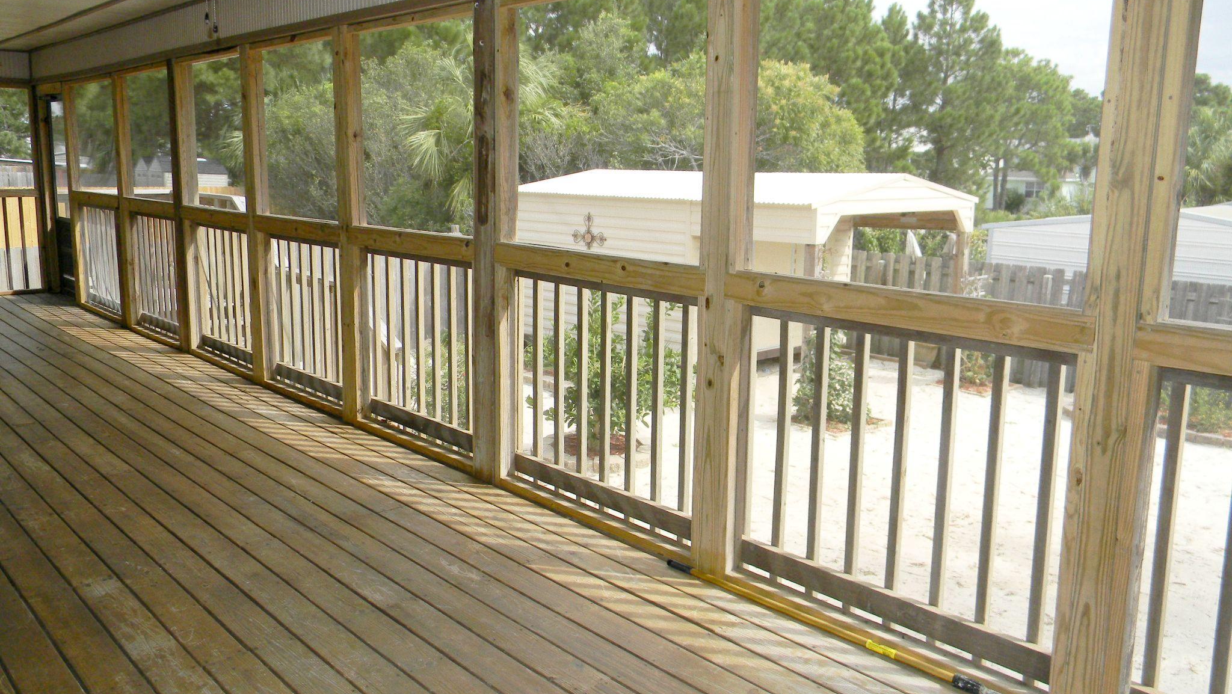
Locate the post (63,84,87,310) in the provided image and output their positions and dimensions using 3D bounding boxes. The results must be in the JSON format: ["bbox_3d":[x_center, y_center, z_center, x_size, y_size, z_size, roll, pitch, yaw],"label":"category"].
[{"bbox_3d":[-5.090,-1.410,9.375,0.110,2.090,0.120,-8,13,-41],"label":"post"}]

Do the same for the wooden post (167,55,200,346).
[{"bbox_3d":[-3.133,-1.003,7.235,0.120,2.090,0.120,-8,13,-41],"label":"wooden post"}]

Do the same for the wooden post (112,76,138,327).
[{"bbox_3d":[-4.100,-1.207,8.335,0.110,2.090,0.120,-8,13,-41],"label":"wooden post"}]

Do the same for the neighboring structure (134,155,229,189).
[{"bbox_3d":[-20.931,-8.090,48.000,3.800,2.600,4.200,-8,13,-41],"label":"neighboring structure"}]

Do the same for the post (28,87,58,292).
[{"bbox_3d":[-5.909,-1.606,10.286,0.120,2.090,0.140,-8,13,-41],"label":"post"}]

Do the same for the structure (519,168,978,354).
[{"bbox_3d":[1.558,-1.446,14.445,3.560,2.190,5.870,-8,13,-41],"label":"structure"}]

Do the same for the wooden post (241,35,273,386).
[{"bbox_3d":[-2.252,-0.810,6.260,0.110,2.090,0.120,-8,13,-41],"label":"wooden post"}]

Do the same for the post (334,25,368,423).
[{"bbox_3d":[-1.417,-0.626,5.330,0.110,2.090,0.120,-8,13,-41],"label":"post"}]

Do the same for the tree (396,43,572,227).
[{"bbox_3d":[-2.355,-3.450,18.127,3.200,4.150,3.200,1,10,0],"label":"tree"}]

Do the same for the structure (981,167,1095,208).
[{"bbox_3d":[28.365,-10.278,63.643,7.000,3.400,9.000,-8,13,-41],"label":"structure"}]

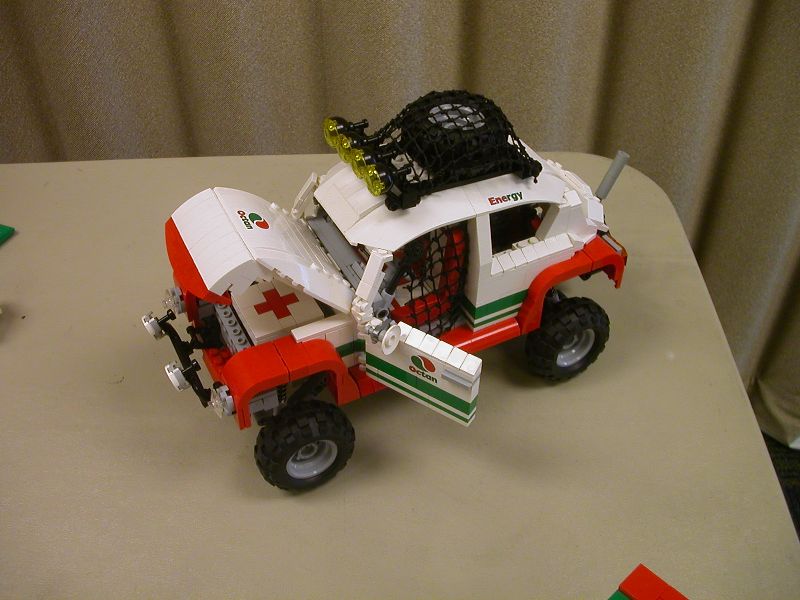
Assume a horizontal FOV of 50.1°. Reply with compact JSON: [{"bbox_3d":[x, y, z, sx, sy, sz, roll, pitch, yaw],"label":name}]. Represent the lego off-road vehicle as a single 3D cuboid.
[{"bbox_3d":[0.012,-0.015,0.496,0.303,0.175,0.179,-20,48,-21],"label":"lego off-road vehicle"}]

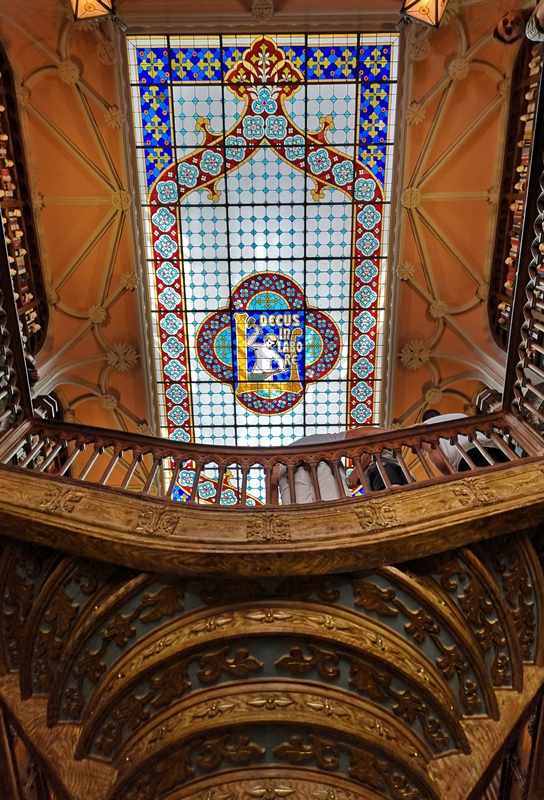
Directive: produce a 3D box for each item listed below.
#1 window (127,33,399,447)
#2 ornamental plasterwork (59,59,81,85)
[{"bbox_3d":[-0.043,-0.837,9.310,3.450,0.120,8.000,-1,-70,0],"label":"window"},{"bbox_3d":[-2.481,-4.011,7.623,0.290,0.100,0.290,-5,-66,-36],"label":"ornamental plasterwork"}]

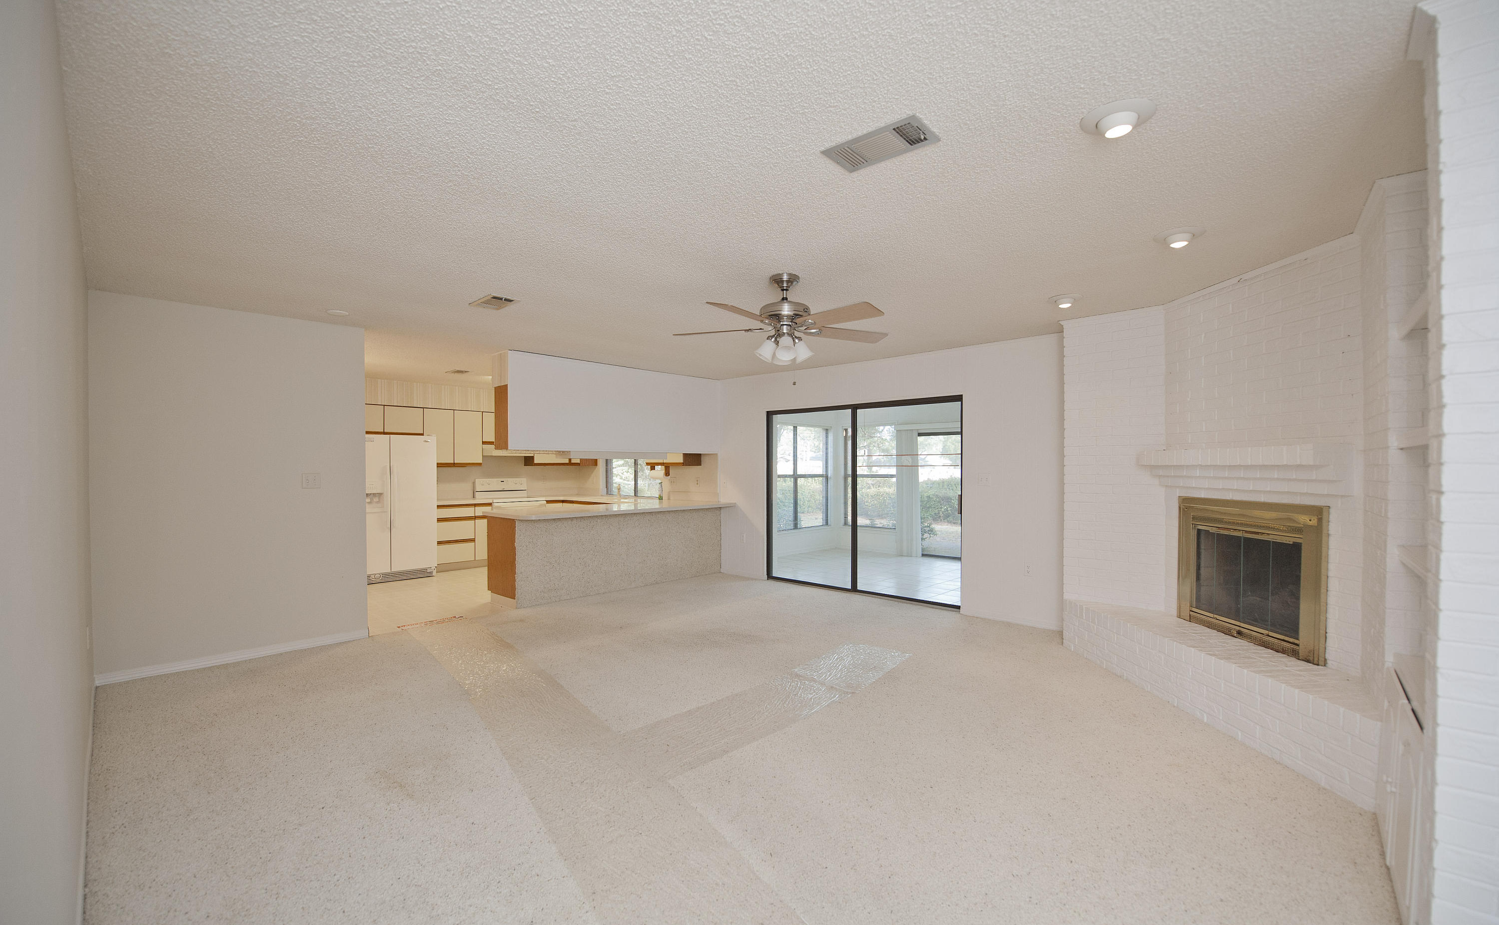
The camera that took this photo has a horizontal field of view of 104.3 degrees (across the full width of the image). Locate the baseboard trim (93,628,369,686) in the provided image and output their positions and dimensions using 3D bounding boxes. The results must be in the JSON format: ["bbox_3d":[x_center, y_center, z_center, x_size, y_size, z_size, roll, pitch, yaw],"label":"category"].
[{"bbox_3d":[-3.553,1.353,4.133,1.447,0.075,0.016,0,0,-44],"label":"baseboard trim"}]

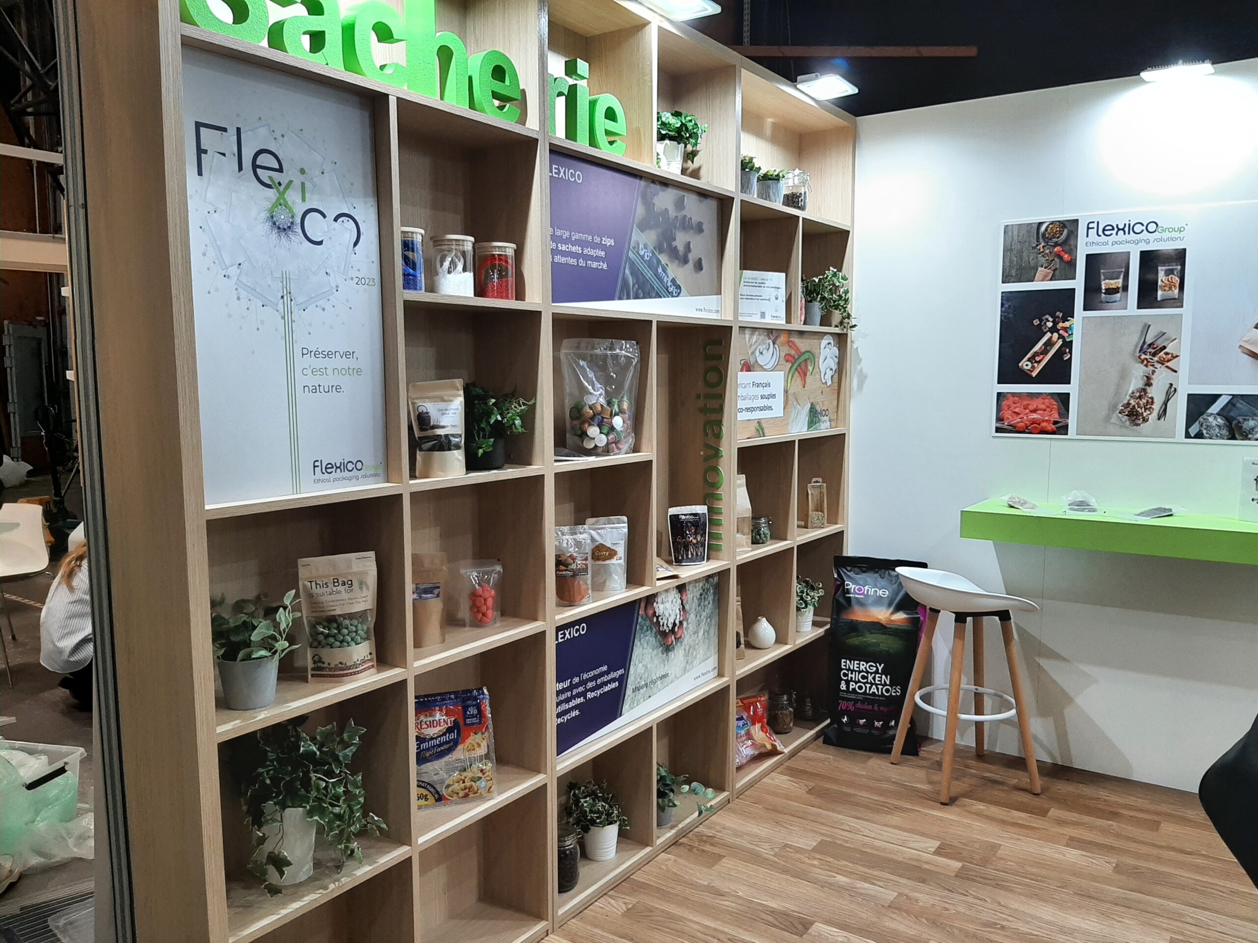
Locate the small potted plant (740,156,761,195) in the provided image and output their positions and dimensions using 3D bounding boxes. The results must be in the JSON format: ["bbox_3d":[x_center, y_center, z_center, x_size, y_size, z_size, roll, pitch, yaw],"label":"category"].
[{"bbox_3d":[0.402,-1.016,3.293,0.110,0.159,0.110,4,8,36],"label":"small potted plant"}]

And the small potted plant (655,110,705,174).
[{"bbox_3d":[0.116,-1.029,3.019,0.210,0.210,0.234,4,8,36],"label":"small potted plant"}]

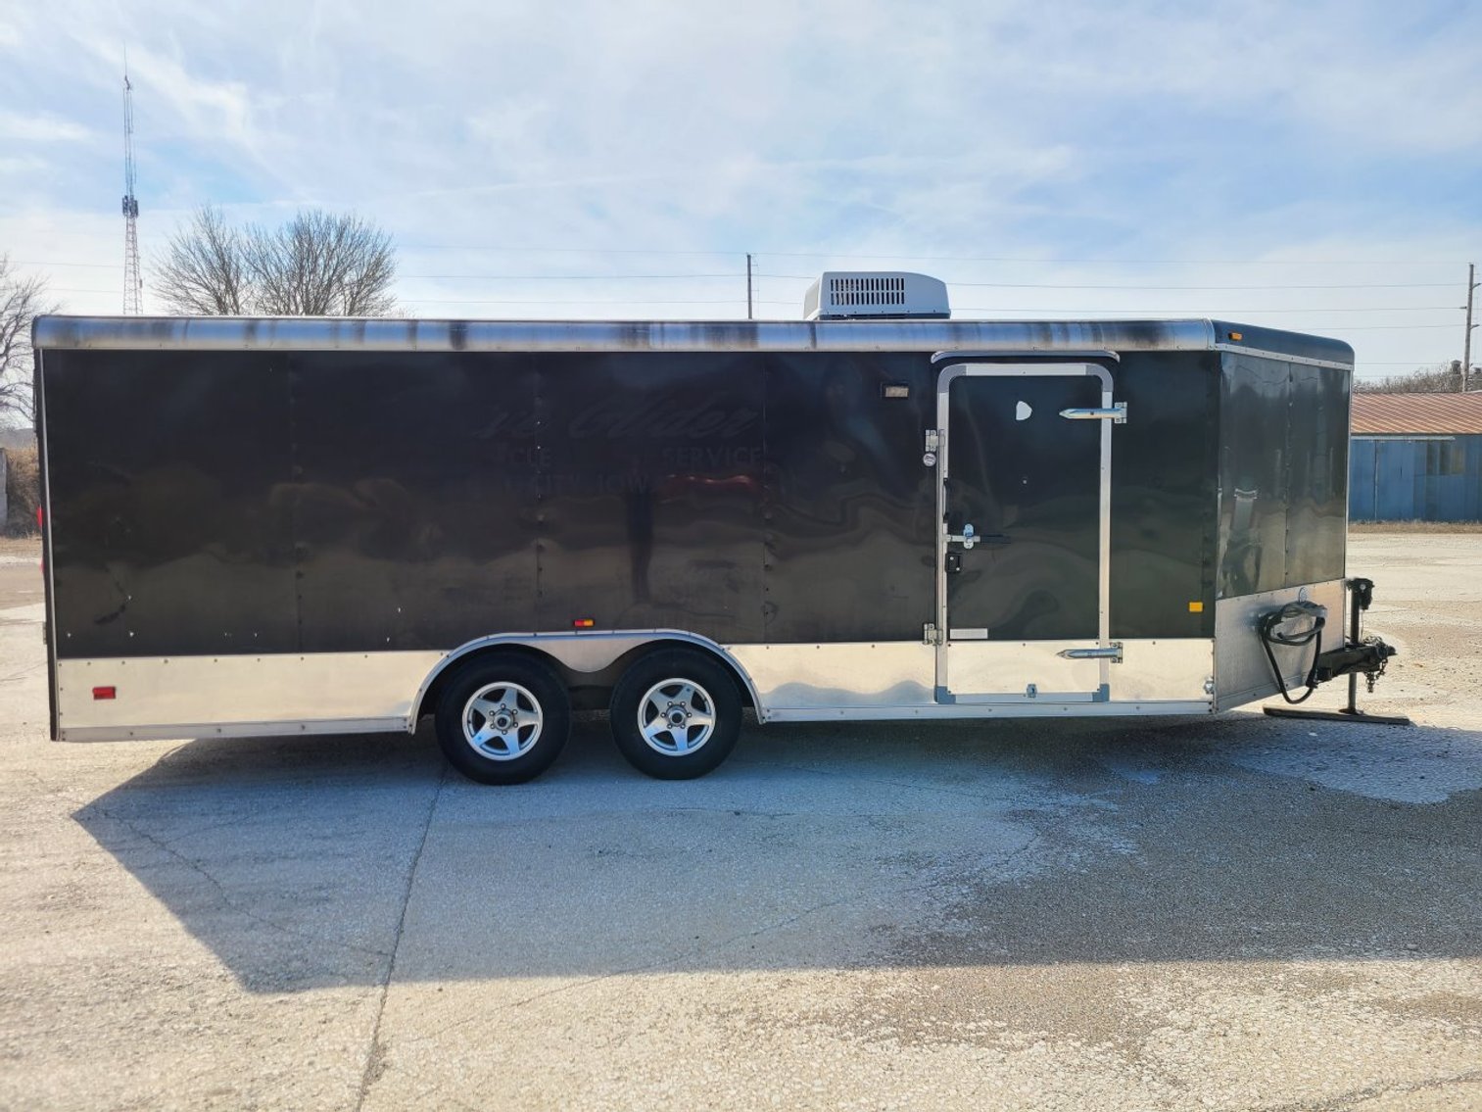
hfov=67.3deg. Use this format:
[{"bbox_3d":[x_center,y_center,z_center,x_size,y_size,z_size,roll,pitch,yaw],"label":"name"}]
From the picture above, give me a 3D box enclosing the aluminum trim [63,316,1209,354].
[{"bbox_3d":[-0.480,-1.161,5.840,6.150,0.180,0.120,-1,4,-4],"label":"aluminum trim"}]

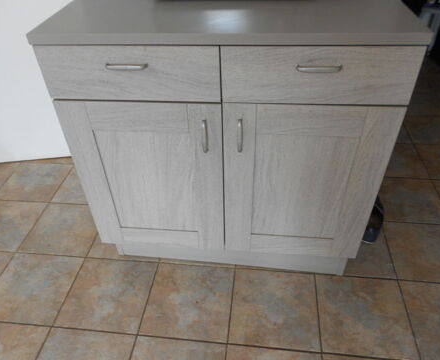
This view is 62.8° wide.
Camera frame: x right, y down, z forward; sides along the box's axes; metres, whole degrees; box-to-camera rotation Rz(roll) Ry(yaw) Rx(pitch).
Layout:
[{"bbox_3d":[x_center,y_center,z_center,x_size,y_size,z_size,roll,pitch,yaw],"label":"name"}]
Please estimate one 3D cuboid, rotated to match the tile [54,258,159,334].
[{"bbox_3d":[-0.414,0.422,1.342,0.302,0.010,0.302,3,40,6],"label":"tile"}]

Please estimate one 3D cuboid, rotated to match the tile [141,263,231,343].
[{"bbox_3d":[-0.108,0.438,1.311,0.301,0.010,0.301,3,40,6],"label":"tile"}]

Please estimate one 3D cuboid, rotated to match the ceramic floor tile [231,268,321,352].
[{"bbox_3d":[0.195,0.452,1.280,0.301,0.010,0.301,3,40,6],"label":"ceramic floor tile"}]

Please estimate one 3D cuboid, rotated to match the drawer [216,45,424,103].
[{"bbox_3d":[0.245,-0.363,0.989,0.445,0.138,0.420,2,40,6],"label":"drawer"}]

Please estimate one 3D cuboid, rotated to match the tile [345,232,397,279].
[{"bbox_3d":[0.531,0.269,1.479,0.302,0.010,0.302,3,40,6],"label":"tile"}]

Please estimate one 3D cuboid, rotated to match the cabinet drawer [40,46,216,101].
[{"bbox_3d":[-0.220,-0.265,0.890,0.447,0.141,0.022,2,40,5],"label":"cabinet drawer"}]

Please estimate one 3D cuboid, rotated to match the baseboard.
[{"bbox_3d":[0.028,0.272,1.380,0.890,0.150,0.018,4,40,7],"label":"baseboard"}]

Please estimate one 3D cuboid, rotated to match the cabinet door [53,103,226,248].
[{"bbox_3d":[-0.209,0.014,1.120,0.447,0.570,0.022,2,40,5],"label":"cabinet door"}]

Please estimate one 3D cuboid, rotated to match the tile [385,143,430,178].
[{"bbox_3d":[0.902,-0.107,1.913,0.302,0.010,0.302,3,40,6],"label":"tile"}]

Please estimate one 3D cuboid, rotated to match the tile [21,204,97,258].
[{"bbox_3d":[-0.685,0.214,1.608,0.302,0.010,0.302,3,40,6],"label":"tile"}]

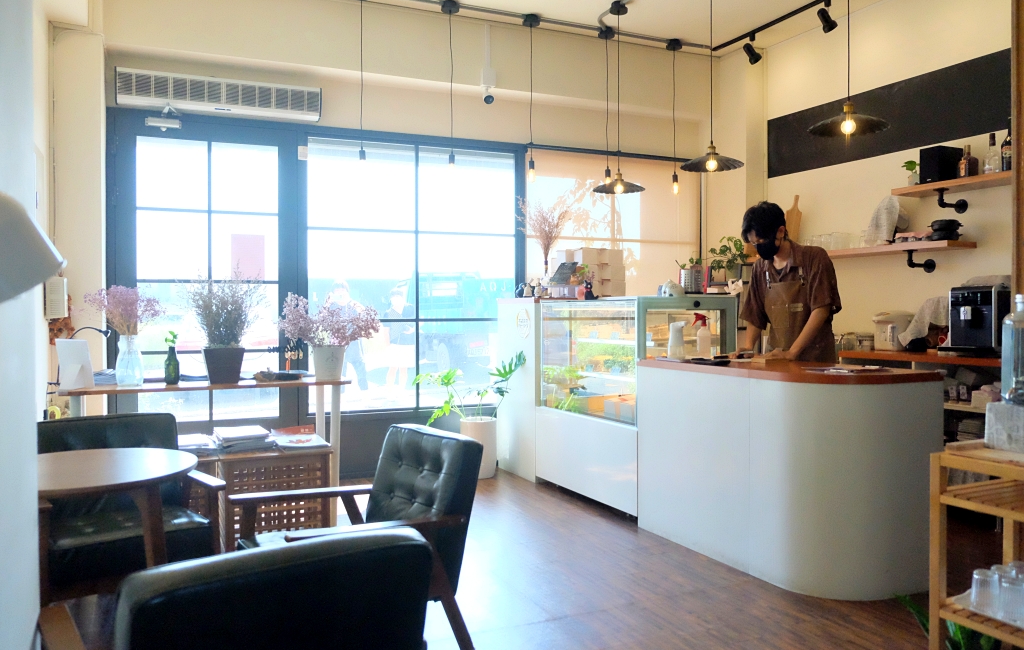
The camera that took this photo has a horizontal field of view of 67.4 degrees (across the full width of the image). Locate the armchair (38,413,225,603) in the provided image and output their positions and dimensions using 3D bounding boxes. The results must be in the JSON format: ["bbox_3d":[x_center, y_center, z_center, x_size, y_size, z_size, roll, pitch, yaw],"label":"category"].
[{"bbox_3d":[-1.474,0.756,2.959,0.630,0.740,0.700,-1,2,-32],"label":"armchair"}]

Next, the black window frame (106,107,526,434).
[{"bbox_3d":[-1.207,-0.357,5.254,2.759,1.954,0.100,0,1,-23],"label":"black window frame"}]

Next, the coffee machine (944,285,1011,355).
[{"bbox_3d":[2.587,-0.011,4.161,0.430,0.375,0.250,-1,2,-25],"label":"coffee machine"}]

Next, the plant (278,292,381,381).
[{"bbox_3d":[-0.950,0.061,3.998,0.500,0.451,0.420,-1,2,-25],"label":"plant"}]

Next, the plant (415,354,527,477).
[{"bbox_3d":[-0.293,0.623,5.257,0.600,0.860,0.580,-1,1,-26],"label":"plant"}]

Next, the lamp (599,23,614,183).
[{"bbox_3d":[0.693,-1.579,5.600,0.110,1.160,0.110,0,1,0],"label":"lamp"}]

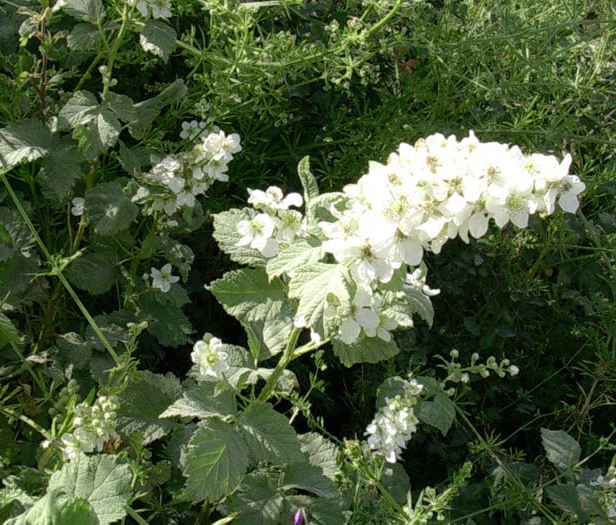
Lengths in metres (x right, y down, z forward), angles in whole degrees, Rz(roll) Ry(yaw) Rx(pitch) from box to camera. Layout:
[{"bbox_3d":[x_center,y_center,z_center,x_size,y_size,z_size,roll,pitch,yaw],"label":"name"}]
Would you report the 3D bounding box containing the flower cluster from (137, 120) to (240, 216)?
[{"bbox_3d":[-0.136,-0.105,1.030,0.120,0.080,0.085,0,28,0],"label":"flower cluster"}]

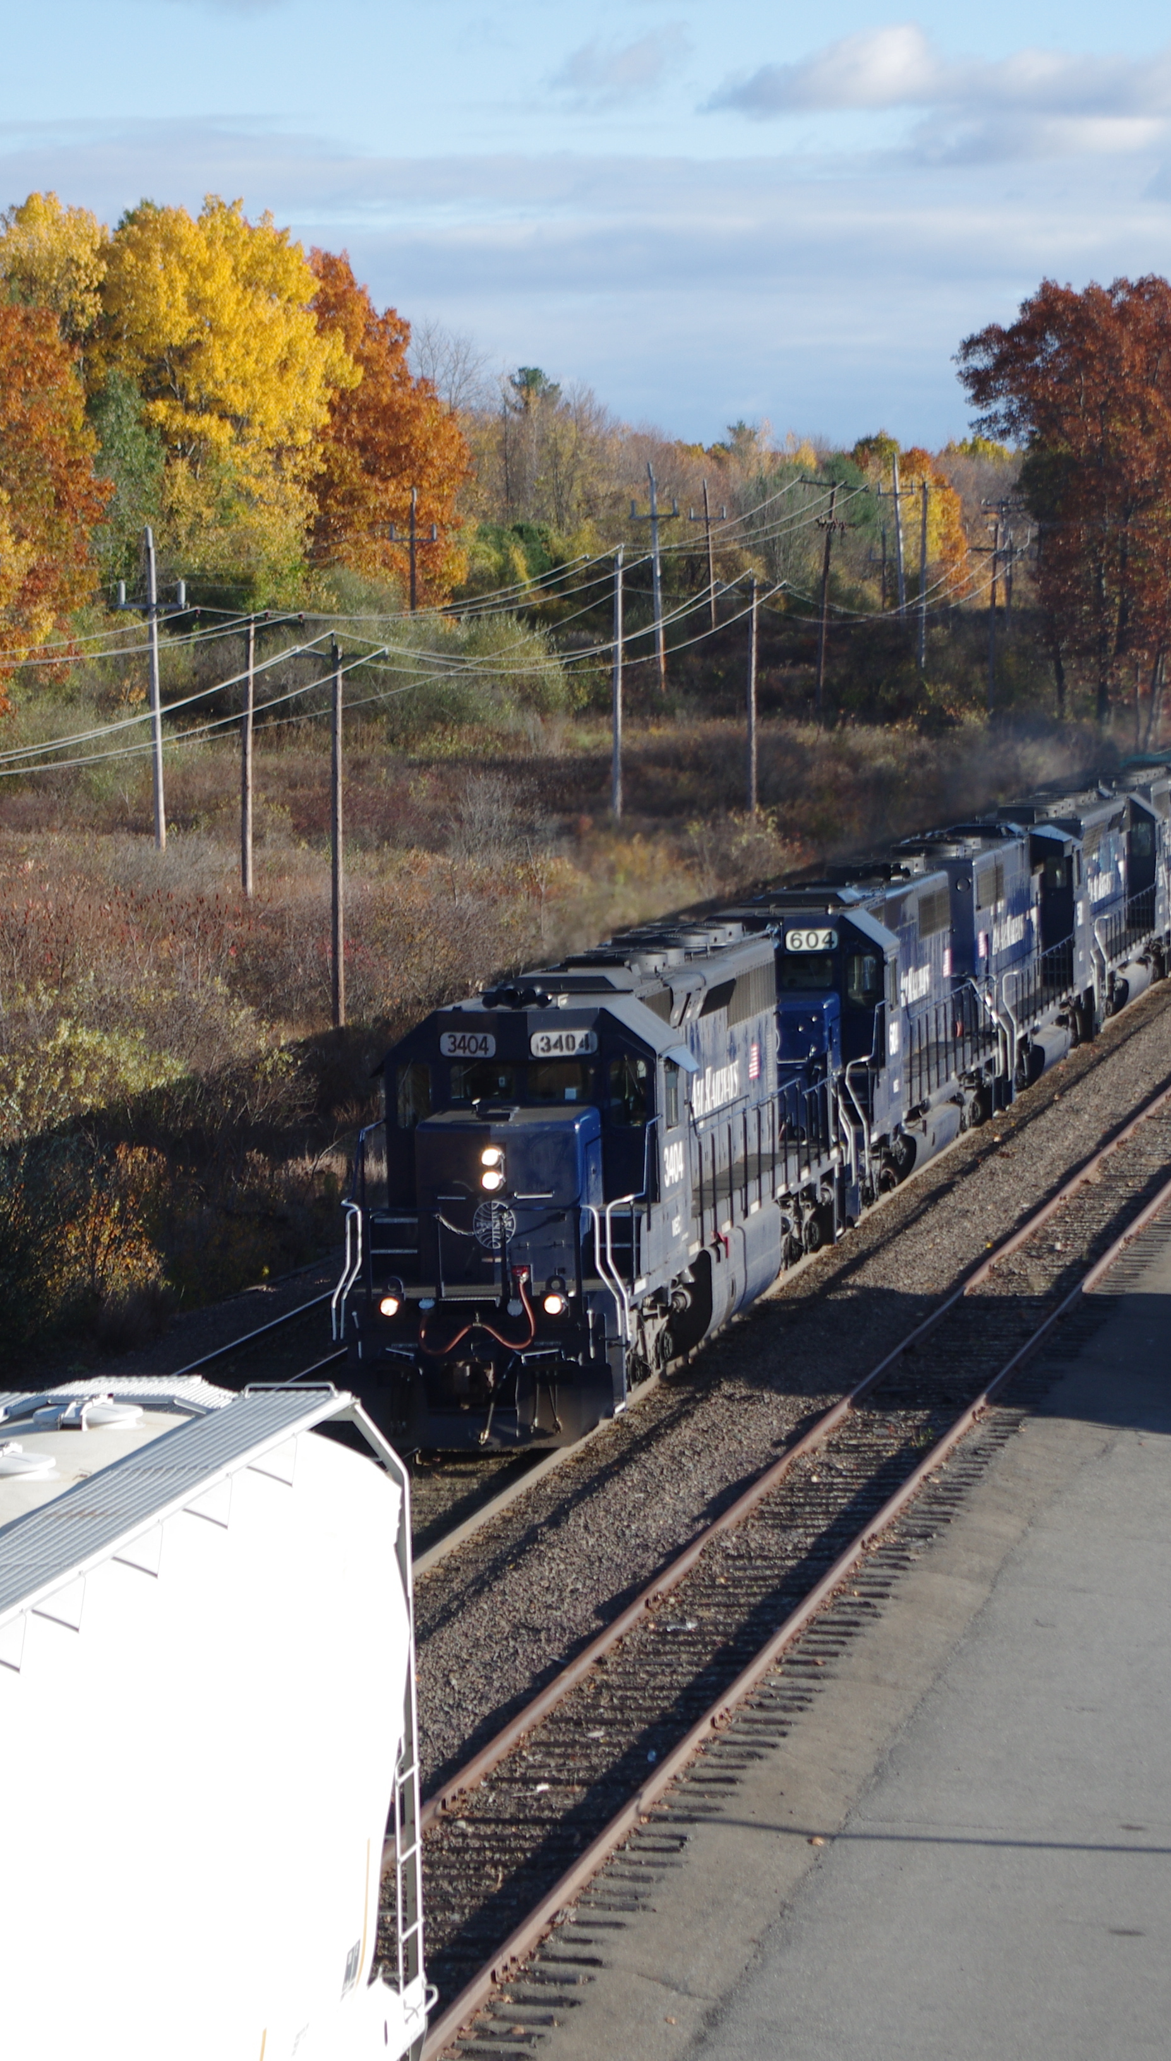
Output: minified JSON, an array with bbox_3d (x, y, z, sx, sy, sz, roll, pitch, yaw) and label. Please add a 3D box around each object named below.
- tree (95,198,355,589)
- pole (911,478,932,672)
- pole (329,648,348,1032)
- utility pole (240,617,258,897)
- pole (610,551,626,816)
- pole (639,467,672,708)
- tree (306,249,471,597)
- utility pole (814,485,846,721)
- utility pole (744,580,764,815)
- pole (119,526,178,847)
[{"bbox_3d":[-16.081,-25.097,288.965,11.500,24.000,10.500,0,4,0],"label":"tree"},{"bbox_3d":[15.199,-20.137,291.700,0.350,9.540,0.350,1,4,10],"label":"pole"},{"bbox_3d":[-5.939,-4.604,155.658,0.330,9.660,0.310,1,4,10],"label":"pole"},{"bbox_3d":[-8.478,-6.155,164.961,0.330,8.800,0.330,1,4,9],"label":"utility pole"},{"bbox_3d":[1.160,-11.610,220.720,0.330,9.500,0.330,1,4,9],"label":"pole"},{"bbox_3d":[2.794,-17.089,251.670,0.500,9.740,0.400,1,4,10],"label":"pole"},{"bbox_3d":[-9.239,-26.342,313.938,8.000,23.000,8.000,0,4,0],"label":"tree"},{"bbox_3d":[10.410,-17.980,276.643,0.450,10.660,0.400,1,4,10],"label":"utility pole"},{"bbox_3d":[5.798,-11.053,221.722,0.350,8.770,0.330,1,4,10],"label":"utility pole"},{"bbox_3d":[-11.605,-8.920,172.696,1.600,9.050,0.350,1,4,10],"label":"pole"}]

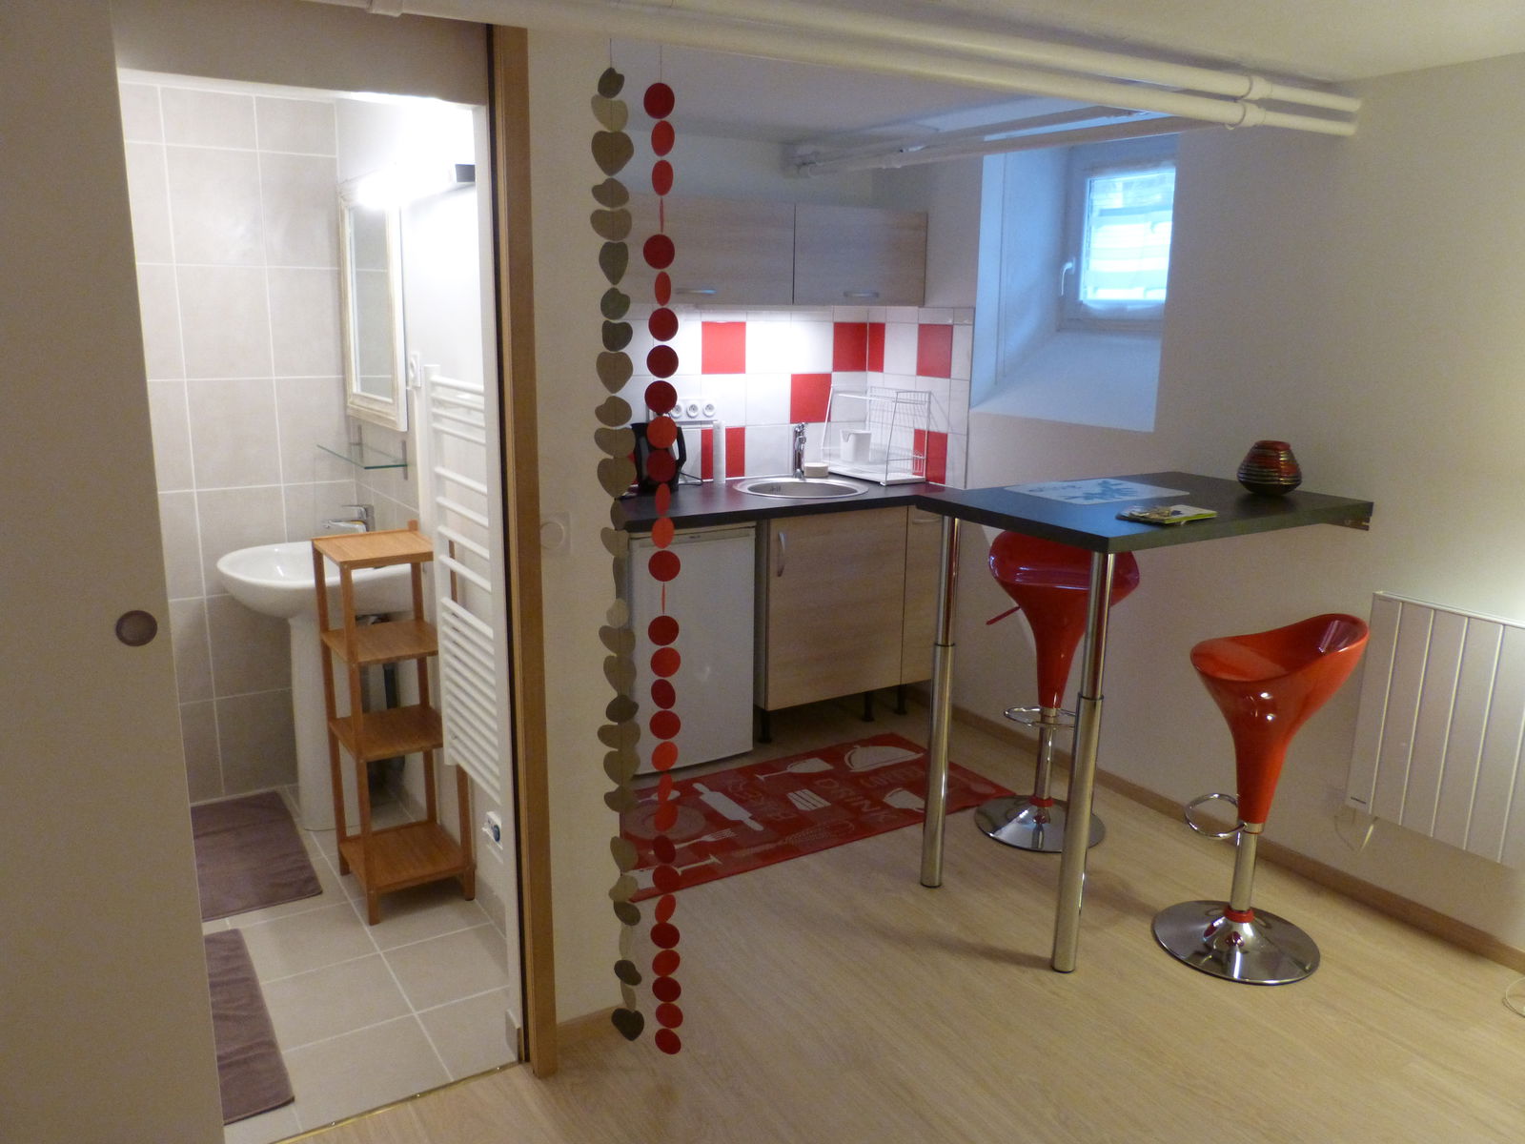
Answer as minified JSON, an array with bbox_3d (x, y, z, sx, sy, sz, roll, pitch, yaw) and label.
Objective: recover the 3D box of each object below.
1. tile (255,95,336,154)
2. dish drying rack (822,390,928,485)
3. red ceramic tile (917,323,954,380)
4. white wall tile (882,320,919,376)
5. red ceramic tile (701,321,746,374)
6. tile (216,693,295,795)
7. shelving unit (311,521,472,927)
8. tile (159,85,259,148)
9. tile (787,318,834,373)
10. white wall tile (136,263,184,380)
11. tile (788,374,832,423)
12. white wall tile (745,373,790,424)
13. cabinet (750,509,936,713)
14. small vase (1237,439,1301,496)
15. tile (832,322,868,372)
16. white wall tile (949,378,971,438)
[{"bbox_3d":[-1.395,-1.328,3.429,0.224,0.151,0.010,-7,15,-32],"label":"tile"},{"bbox_3d":[0.462,-0.561,4.621,0.202,0.361,0.409,-7,15,-30],"label":"dish drying rack"},{"bbox_3d":[0.671,-0.853,4.431,0.010,0.200,0.200,-7,15,-30],"label":"red ceramic tile"},{"bbox_3d":[0.555,-0.882,4.551,0.010,0.198,0.201,-7,15,-32],"label":"white wall tile"},{"bbox_3d":[-0.147,-0.847,4.339,0.200,0.200,0.010,-7,15,-32],"label":"red ceramic tile"},{"bbox_3d":[-1.637,0.559,3.751,0.250,0.333,0.010,-7,15,-30],"label":"tile"},{"bbox_3d":[-0.977,0.381,3.034,0.289,0.986,0.336,-7,15,-32],"label":"shelving unit"},{"bbox_3d":[-1.595,-1.304,3.304,0.245,0.151,0.010,-7,15,-32],"label":"tile"},{"bbox_3d":[0.195,-0.890,4.554,0.200,0.200,0.010,-7,15,-32],"label":"tile"},{"bbox_3d":[-1.829,-0.724,3.328,0.250,0.333,0.010,-7,15,-30],"label":"white wall tile"},{"bbox_3d":[0.196,-0.711,4.694,0.200,0.200,0.010,-7,15,-30],"label":"tile"},{"bbox_3d":[0.022,-0.675,4.490,0.200,0.200,0.010,-7,15,-32],"label":"white wall tile"},{"bbox_3d":[0.215,0.055,4.449,0.809,0.697,0.590,-7,15,-30],"label":"cabinet"},{"bbox_3d":[1.393,-0.283,3.121,0.176,0.141,0.176,-7,15,-32],"label":"small vase"},{"bbox_3d":[0.359,-0.913,4.677,0.178,0.198,0.010,-7,15,-32],"label":"tile"},{"bbox_3d":[0.739,-0.613,4.287,0.010,0.200,0.108,-7,15,-32],"label":"white wall tile"}]

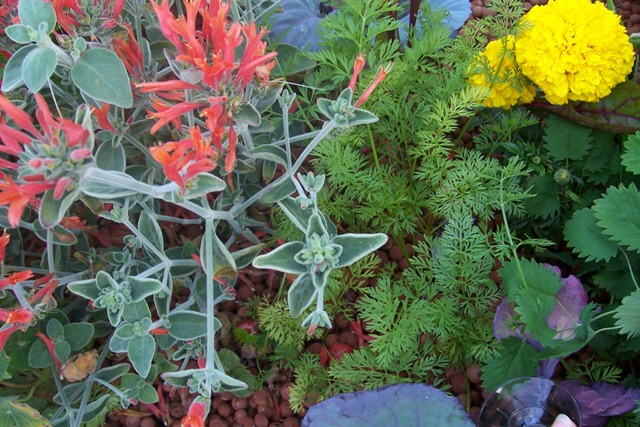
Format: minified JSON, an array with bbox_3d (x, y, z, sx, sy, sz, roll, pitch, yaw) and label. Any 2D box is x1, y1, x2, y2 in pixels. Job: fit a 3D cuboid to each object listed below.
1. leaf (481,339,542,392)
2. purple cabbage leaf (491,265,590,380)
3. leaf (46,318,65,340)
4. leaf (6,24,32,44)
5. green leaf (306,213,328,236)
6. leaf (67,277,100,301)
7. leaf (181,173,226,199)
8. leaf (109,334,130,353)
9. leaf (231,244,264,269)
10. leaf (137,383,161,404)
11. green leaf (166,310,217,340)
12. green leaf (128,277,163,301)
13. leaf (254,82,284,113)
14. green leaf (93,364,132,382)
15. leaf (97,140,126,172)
[{"bbox_3d":[0.176,0.141,0.556,0.047,0.011,0.058,30,70,13],"label":"leaf"},{"bbox_3d":[0.204,0.101,0.560,0.090,0.035,0.101,0,90,-3],"label":"purple cabbage leaf"},{"bbox_3d":[-0.244,0.107,0.556,0.015,0.006,0.022,-19,85,-6],"label":"leaf"},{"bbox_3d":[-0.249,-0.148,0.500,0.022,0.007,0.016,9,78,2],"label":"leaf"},{"bbox_3d":[-0.002,0.011,0.470,0.017,0.024,0.008,-6,25,-1],"label":"green leaf"},{"bbox_3d":[-0.195,0.063,0.502,0.033,0.008,0.018,8,66,9],"label":"leaf"},{"bbox_3d":[-0.091,-0.022,0.471,0.036,0.011,0.021,-17,60,-17],"label":"leaf"},{"bbox_3d":[-0.158,0.103,0.487,0.029,0.007,0.020,-34,66,10],"label":"leaf"},{"bbox_3d":[-0.068,0.038,0.557,0.038,0.010,0.018,-30,54,-8],"label":"leaf"},{"bbox_3d":[-0.170,0.178,0.600,0.024,0.006,0.019,37,87,-5],"label":"leaf"},{"bbox_3d":[-0.113,0.099,0.545,0.049,0.010,0.028,2,72,0],"label":"green leaf"},{"bbox_3d":[-0.142,0.062,0.492,0.028,0.010,0.019,-4,70,-8],"label":"green leaf"},{"bbox_3d":[-0.043,-0.099,0.514,0.036,0.010,0.023,-47,54,-9],"label":"leaf"},{"bbox_3d":[-0.187,0.143,0.546,0.033,0.009,0.018,-17,49,-7],"label":"green leaf"},{"bbox_3d":[-0.193,-0.052,0.560,0.029,0.008,0.032,6,78,1],"label":"leaf"}]

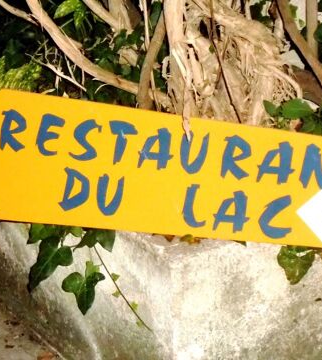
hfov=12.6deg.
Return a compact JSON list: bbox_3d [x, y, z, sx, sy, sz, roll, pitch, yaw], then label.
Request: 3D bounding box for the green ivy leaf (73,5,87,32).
[{"bbox_3d":[-0.138,-0.278,2.500,0.024,0.048,0.022,-1,15,0],"label":"green ivy leaf"}]

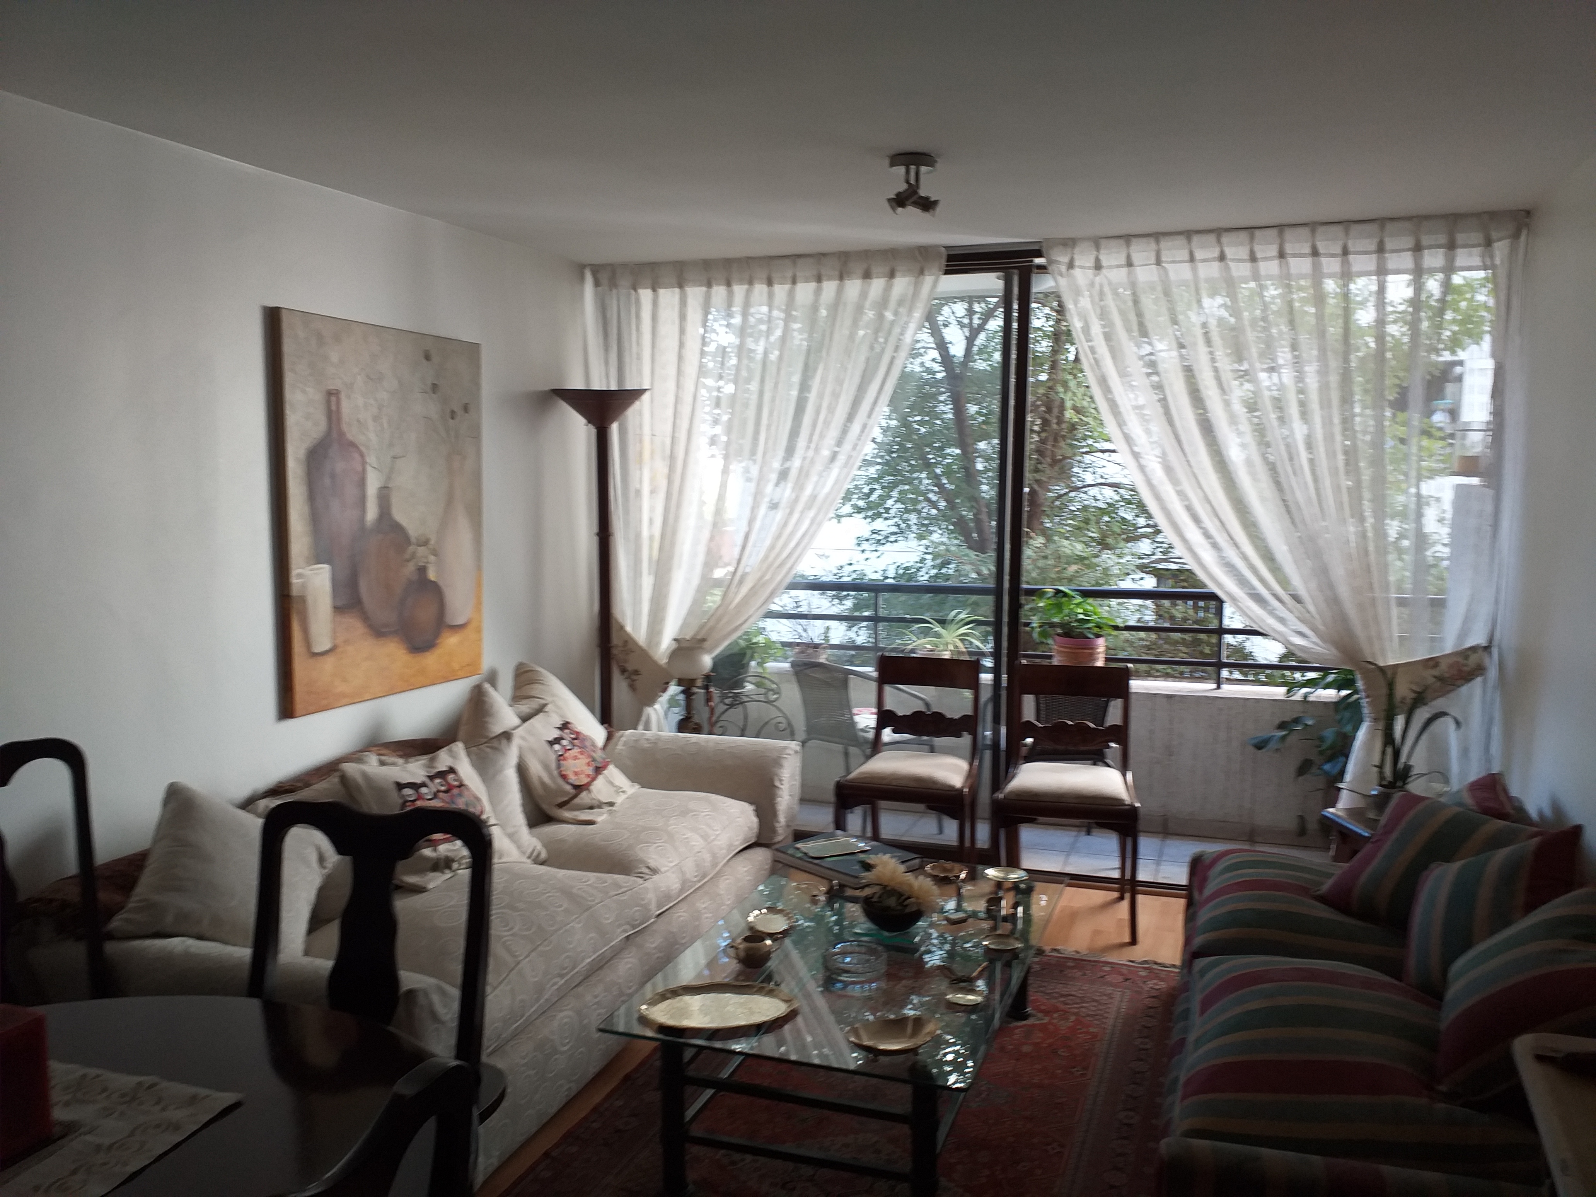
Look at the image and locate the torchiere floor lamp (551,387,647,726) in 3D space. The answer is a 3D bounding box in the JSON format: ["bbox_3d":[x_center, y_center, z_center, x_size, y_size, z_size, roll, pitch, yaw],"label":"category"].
[{"bbox_3d":[-0.751,0.098,4.785,0.380,1.850,0.380,3,6,21],"label":"torchiere floor lamp"}]

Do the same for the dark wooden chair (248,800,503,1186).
[{"bbox_3d":[-0.729,0.853,1.711,0.490,0.985,0.550,2,6,11],"label":"dark wooden chair"}]

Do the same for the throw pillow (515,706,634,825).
[{"bbox_3d":[-0.734,0.544,3.973,0.140,0.410,0.410,-44,-2,14],"label":"throw pillow"}]

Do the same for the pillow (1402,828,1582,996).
[{"bbox_3d":[1.479,0.653,2.522,0.140,0.360,0.400,23,-18,-14],"label":"pillow"}]

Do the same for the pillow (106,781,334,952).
[{"bbox_3d":[-1.319,0.670,2.812,0.430,0.430,0.150,24,-51,-30],"label":"pillow"}]

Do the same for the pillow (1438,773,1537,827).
[{"bbox_3d":[1.758,0.661,3.170,0.140,0.380,0.410,20,-9,-8],"label":"pillow"}]

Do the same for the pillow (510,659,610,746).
[{"bbox_3d":[-0.852,0.448,4.214,0.140,0.450,0.450,-42,15,7],"label":"pillow"}]

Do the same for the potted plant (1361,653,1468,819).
[{"bbox_3d":[1.803,0.411,3.513,0.290,0.470,0.250,3,6,21],"label":"potted plant"}]

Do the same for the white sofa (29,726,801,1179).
[{"bbox_3d":[-0.864,0.812,3.478,1.070,0.690,2.350,2,6,19],"label":"white sofa"}]

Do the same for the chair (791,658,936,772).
[{"bbox_3d":[0.261,0.646,5.264,0.550,0.770,0.530,-4,7,-38],"label":"chair"}]

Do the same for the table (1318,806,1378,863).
[{"bbox_3d":[1.832,0.932,3.635,0.350,0.500,0.340,0,6,-10],"label":"table"}]

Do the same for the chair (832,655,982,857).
[{"bbox_3d":[0.423,0.660,4.260,0.455,0.860,0.490,2,6,19],"label":"chair"}]

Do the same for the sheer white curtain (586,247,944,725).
[{"bbox_3d":[-0.169,-0.139,4.754,1.500,2.330,0.130,2,6,19],"label":"sheer white curtain"}]

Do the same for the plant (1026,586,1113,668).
[{"bbox_3d":[1.219,0.144,5.356,0.390,0.410,0.390,2,6,19],"label":"plant"}]

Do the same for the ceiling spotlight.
[{"bbox_3d":[0.308,-1.111,3.229,0.140,0.150,0.130,1,6,5],"label":"ceiling spotlight"}]

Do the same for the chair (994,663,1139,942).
[{"bbox_3d":[0.933,0.674,4.142,0.465,0.855,0.490,2,6,12],"label":"chair"}]

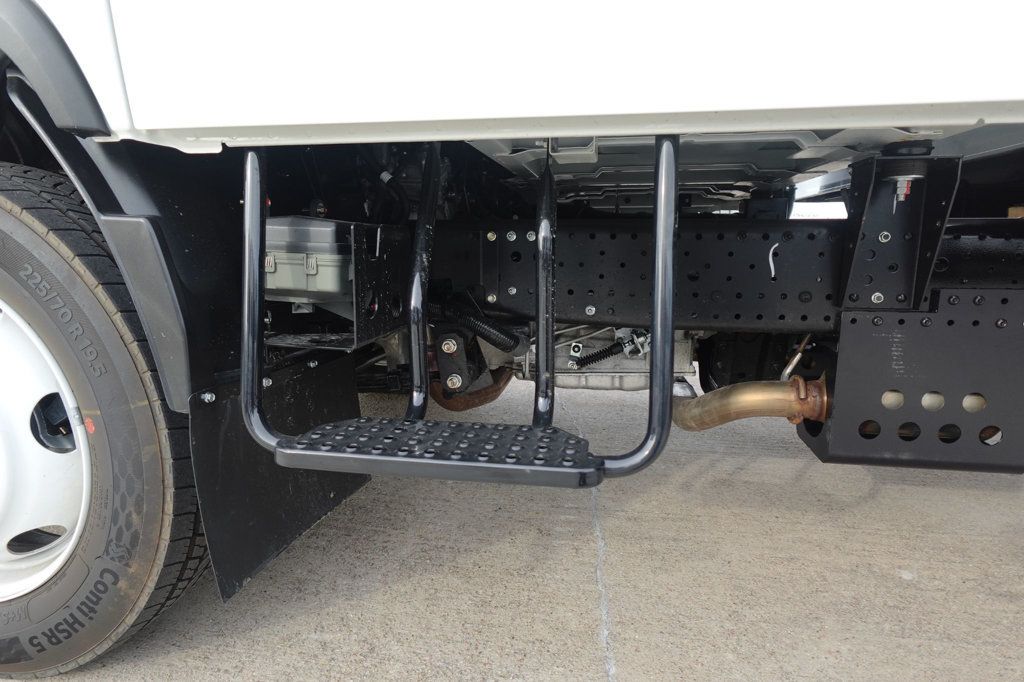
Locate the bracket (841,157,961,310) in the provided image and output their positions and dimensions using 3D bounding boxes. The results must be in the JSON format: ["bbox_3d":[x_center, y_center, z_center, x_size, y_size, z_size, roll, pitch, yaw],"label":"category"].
[{"bbox_3d":[0.810,-0.215,1.196,0.173,0.316,0.130,2,11,8],"label":"bracket"}]

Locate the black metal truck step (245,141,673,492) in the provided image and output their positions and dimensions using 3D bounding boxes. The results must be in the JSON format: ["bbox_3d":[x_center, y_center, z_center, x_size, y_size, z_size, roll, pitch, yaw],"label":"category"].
[{"bbox_3d":[-0.076,-0.072,0.926,0.630,0.492,0.335,2,11,8],"label":"black metal truck step"}]

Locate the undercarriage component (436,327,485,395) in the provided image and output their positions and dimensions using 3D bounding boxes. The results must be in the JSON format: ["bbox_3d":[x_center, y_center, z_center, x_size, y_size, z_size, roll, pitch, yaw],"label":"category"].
[{"bbox_3d":[-0.146,0.046,1.539,0.100,0.170,0.135,2,11,8],"label":"undercarriage component"}]

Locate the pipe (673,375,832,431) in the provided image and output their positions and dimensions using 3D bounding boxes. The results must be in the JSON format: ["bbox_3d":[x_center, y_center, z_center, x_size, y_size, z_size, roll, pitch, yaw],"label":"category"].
[{"bbox_3d":[0.579,0.159,1.458,0.365,0.160,0.170,2,11,8],"label":"pipe"}]

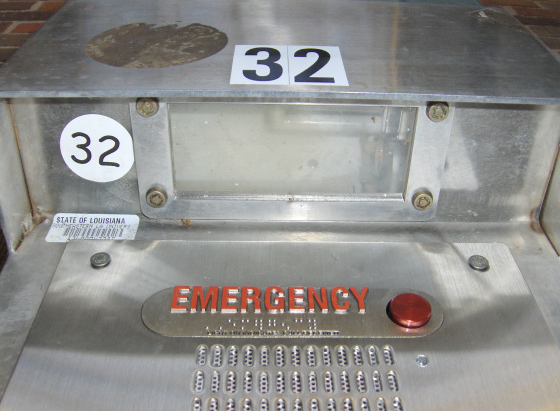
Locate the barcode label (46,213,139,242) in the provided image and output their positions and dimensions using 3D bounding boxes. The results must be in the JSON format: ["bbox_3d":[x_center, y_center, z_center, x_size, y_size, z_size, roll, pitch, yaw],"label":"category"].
[{"bbox_3d":[-0.105,0.013,0.322,0.050,0.022,0.003,1,-48,-2],"label":"barcode label"}]

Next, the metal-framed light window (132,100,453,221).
[{"bbox_3d":[0.007,-0.028,0.315,0.171,0.006,0.080,1,-61,-2],"label":"metal-framed light window"}]

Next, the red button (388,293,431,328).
[{"bbox_3d":[0.062,0.051,0.273,0.019,0.019,0.007,1,-54,-2],"label":"red button"}]

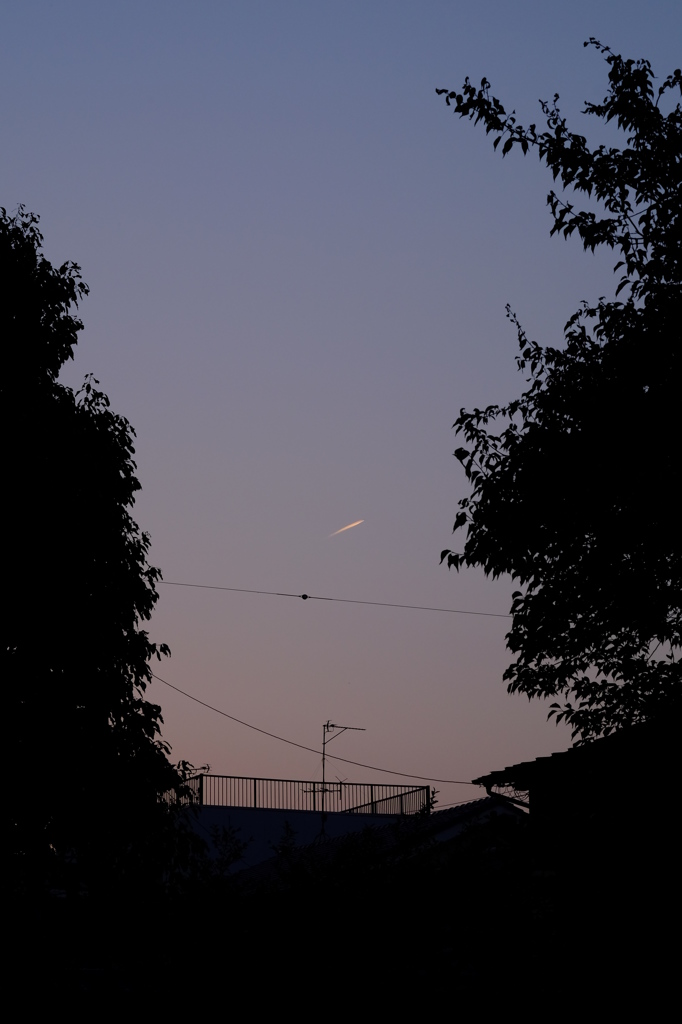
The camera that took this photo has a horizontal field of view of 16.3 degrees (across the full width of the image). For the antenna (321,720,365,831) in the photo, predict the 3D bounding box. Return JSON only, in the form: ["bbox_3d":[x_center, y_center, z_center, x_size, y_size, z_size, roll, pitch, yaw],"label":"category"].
[{"bbox_3d":[0.063,6.208,55.478,1.200,2.650,0.420,9,-16,-32],"label":"antenna"}]

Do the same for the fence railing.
[{"bbox_3d":[-1.758,8.424,67.947,6.796,0.840,5.400,7,-15,-23],"label":"fence railing"}]

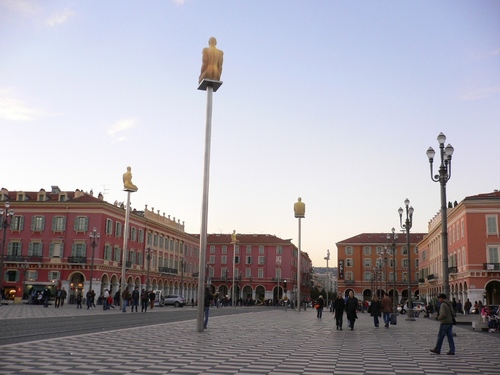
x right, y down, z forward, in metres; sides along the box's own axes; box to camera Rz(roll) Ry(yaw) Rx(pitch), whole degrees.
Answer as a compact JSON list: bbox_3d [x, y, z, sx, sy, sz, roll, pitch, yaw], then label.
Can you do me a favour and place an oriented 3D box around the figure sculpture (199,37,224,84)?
[{"bbox_3d":[-1.705,-5.494,22.128,0.950,2.080,1.200,6,-13,-19],"label":"figure sculpture"}]

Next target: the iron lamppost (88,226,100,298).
[{"bbox_3d":[-19.997,9.862,64.223,1.330,9.610,1.330,1,-12,0],"label":"iron lamppost"}]

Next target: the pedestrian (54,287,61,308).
[{"bbox_3d":[-16.438,9.452,43.300,0.550,1.750,0.420,-2,-12,15],"label":"pedestrian"}]

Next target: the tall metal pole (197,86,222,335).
[{"bbox_3d":[-1.778,0.614,20.279,0.880,10.100,1.080,6,-13,-19],"label":"tall metal pole"}]

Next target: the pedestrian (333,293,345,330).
[{"bbox_3d":[4.073,5.698,23.262,0.550,1.650,0.450,0,-12,9],"label":"pedestrian"}]

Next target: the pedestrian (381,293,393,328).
[{"bbox_3d":[7.158,6.469,26.497,0.600,1.760,0.420,1,-12,4],"label":"pedestrian"}]

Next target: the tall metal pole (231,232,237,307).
[{"bbox_3d":[-2.566,13.033,81.852,1.250,12.030,1.100,1,-12,0],"label":"tall metal pole"}]

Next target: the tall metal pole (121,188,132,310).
[{"bbox_3d":[-10.580,5.268,42.828,0.260,9.970,0.260,5,-12,-15],"label":"tall metal pole"}]

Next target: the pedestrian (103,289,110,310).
[{"bbox_3d":[-11.867,9.221,41.600,0.450,1.750,0.500,6,-13,-20],"label":"pedestrian"}]

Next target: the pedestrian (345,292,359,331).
[{"bbox_3d":[4.573,5.548,22.774,0.600,1.740,0.500,0,-12,9],"label":"pedestrian"}]

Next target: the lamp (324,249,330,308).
[{"bbox_3d":[16.104,18.683,104.164,1.250,11.600,1.100,1,-12,0],"label":"lamp"}]

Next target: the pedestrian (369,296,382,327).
[{"bbox_3d":[6.632,6.474,26.500,0.550,1.700,0.420,1,-12,3],"label":"pedestrian"}]

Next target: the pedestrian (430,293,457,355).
[{"bbox_3d":[5.306,3.732,13.862,0.720,1.620,0.520,-1,-12,13],"label":"pedestrian"}]

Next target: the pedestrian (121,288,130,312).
[{"bbox_3d":[-9.099,8.258,36.945,0.480,1.710,0.520,11,-15,-39],"label":"pedestrian"}]

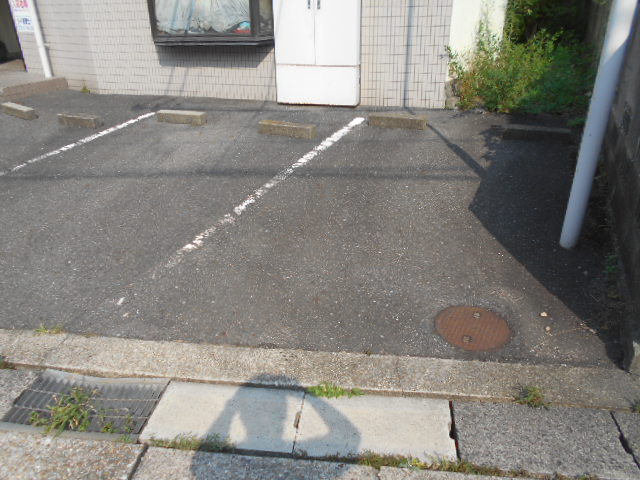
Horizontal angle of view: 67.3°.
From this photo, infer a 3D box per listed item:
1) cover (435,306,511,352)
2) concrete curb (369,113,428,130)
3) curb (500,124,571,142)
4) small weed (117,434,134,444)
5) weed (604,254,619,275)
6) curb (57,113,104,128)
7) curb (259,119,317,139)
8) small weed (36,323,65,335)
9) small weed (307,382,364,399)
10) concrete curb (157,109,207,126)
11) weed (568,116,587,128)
[{"bbox_3d":[0.721,0.421,2.260,0.345,0.030,0.345,2,28,7],"label":"cover"},{"bbox_3d":[0.850,-1.296,5.265,0.612,0.114,0.113,10,31,21],"label":"concrete curb"},{"bbox_3d":[2.122,-1.024,4.685,0.583,0.114,0.113,13,31,25],"label":"curb"},{"bbox_3d":[-0.706,0.725,1.746,0.065,0.035,0.050,3,29,9],"label":"small weed"},{"bbox_3d":[1.593,0.134,2.628,0.060,0.075,0.070,3,29,9],"label":"weed"},{"bbox_3d":[-2.869,-1.432,5.733,0.599,0.114,0.113,12,31,23],"label":"curb"},{"bbox_3d":[-0.352,-1.169,5.098,0.608,0.114,0.113,11,31,22],"label":"curb"},{"bbox_3d":[-1.293,0.423,2.299,0.135,0.045,0.060,3,29,9],"label":"small weed"},{"bbox_3d":[0.062,0.603,1.928,0.220,0.050,0.060,3,29,9],"label":"small weed"},{"bbox_3d":[-1.645,-1.445,5.686,0.602,0.114,0.113,9,30,19],"label":"concrete curb"},{"bbox_3d":[2.722,-1.248,5.104,0.200,0.100,0.120,11,31,22],"label":"weed"}]

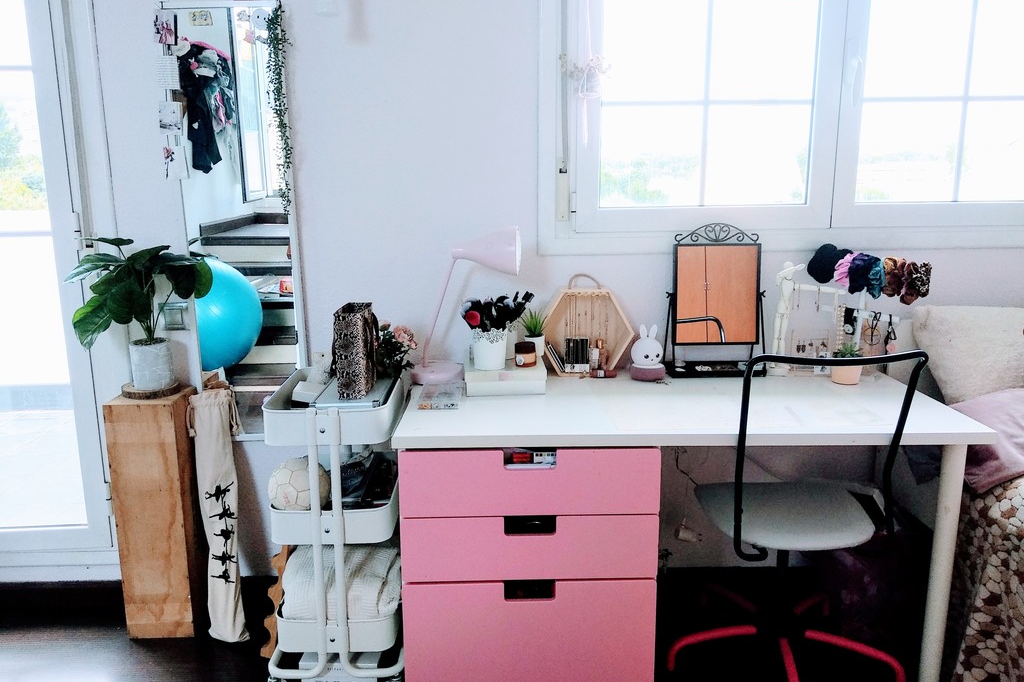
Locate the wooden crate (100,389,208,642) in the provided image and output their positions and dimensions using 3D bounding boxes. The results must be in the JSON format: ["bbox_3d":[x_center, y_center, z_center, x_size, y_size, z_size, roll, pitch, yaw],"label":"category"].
[{"bbox_3d":[-1.040,0.508,2.300,0.182,0.711,0.208,-1,11,-3],"label":"wooden crate"}]

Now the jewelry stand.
[{"bbox_3d":[0.939,-0.059,2.269,0.330,0.330,0.150,0,11,0],"label":"jewelry stand"}]

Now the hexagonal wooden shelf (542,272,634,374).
[{"bbox_3d":[0.215,-0.047,2.259,0.283,0.295,0.085,0,12,-1],"label":"hexagonal wooden shelf"}]

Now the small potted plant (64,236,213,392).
[{"bbox_3d":[-1.056,-0.076,2.187,0.410,0.440,0.340,0,11,-1],"label":"small potted plant"}]

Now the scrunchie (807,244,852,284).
[{"bbox_3d":[0.939,-0.230,2.280,0.090,0.115,0.110,9,14,38],"label":"scrunchie"}]

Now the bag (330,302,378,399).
[{"bbox_3d":[-0.411,0.024,2.038,0.090,0.220,0.165,0,11,0],"label":"bag"}]

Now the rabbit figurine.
[{"bbox_3d":[0.405,0.034,2.281,0.103,0.156,0.100,-2,11,-8],"label":"rabbit figurine"}]

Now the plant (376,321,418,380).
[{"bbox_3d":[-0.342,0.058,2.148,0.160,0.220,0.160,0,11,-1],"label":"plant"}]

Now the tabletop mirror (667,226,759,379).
[{"bbox_3d":[0.610,-0.121,2.298,0.280,0.440,0.120,0,11,0],"label":"tabletop mirror"}]

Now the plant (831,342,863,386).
[{"bbox_3d":[0.968,0.060,2.221,0.095,0.123,0.095,0,11,-1],"label":"plant"}]

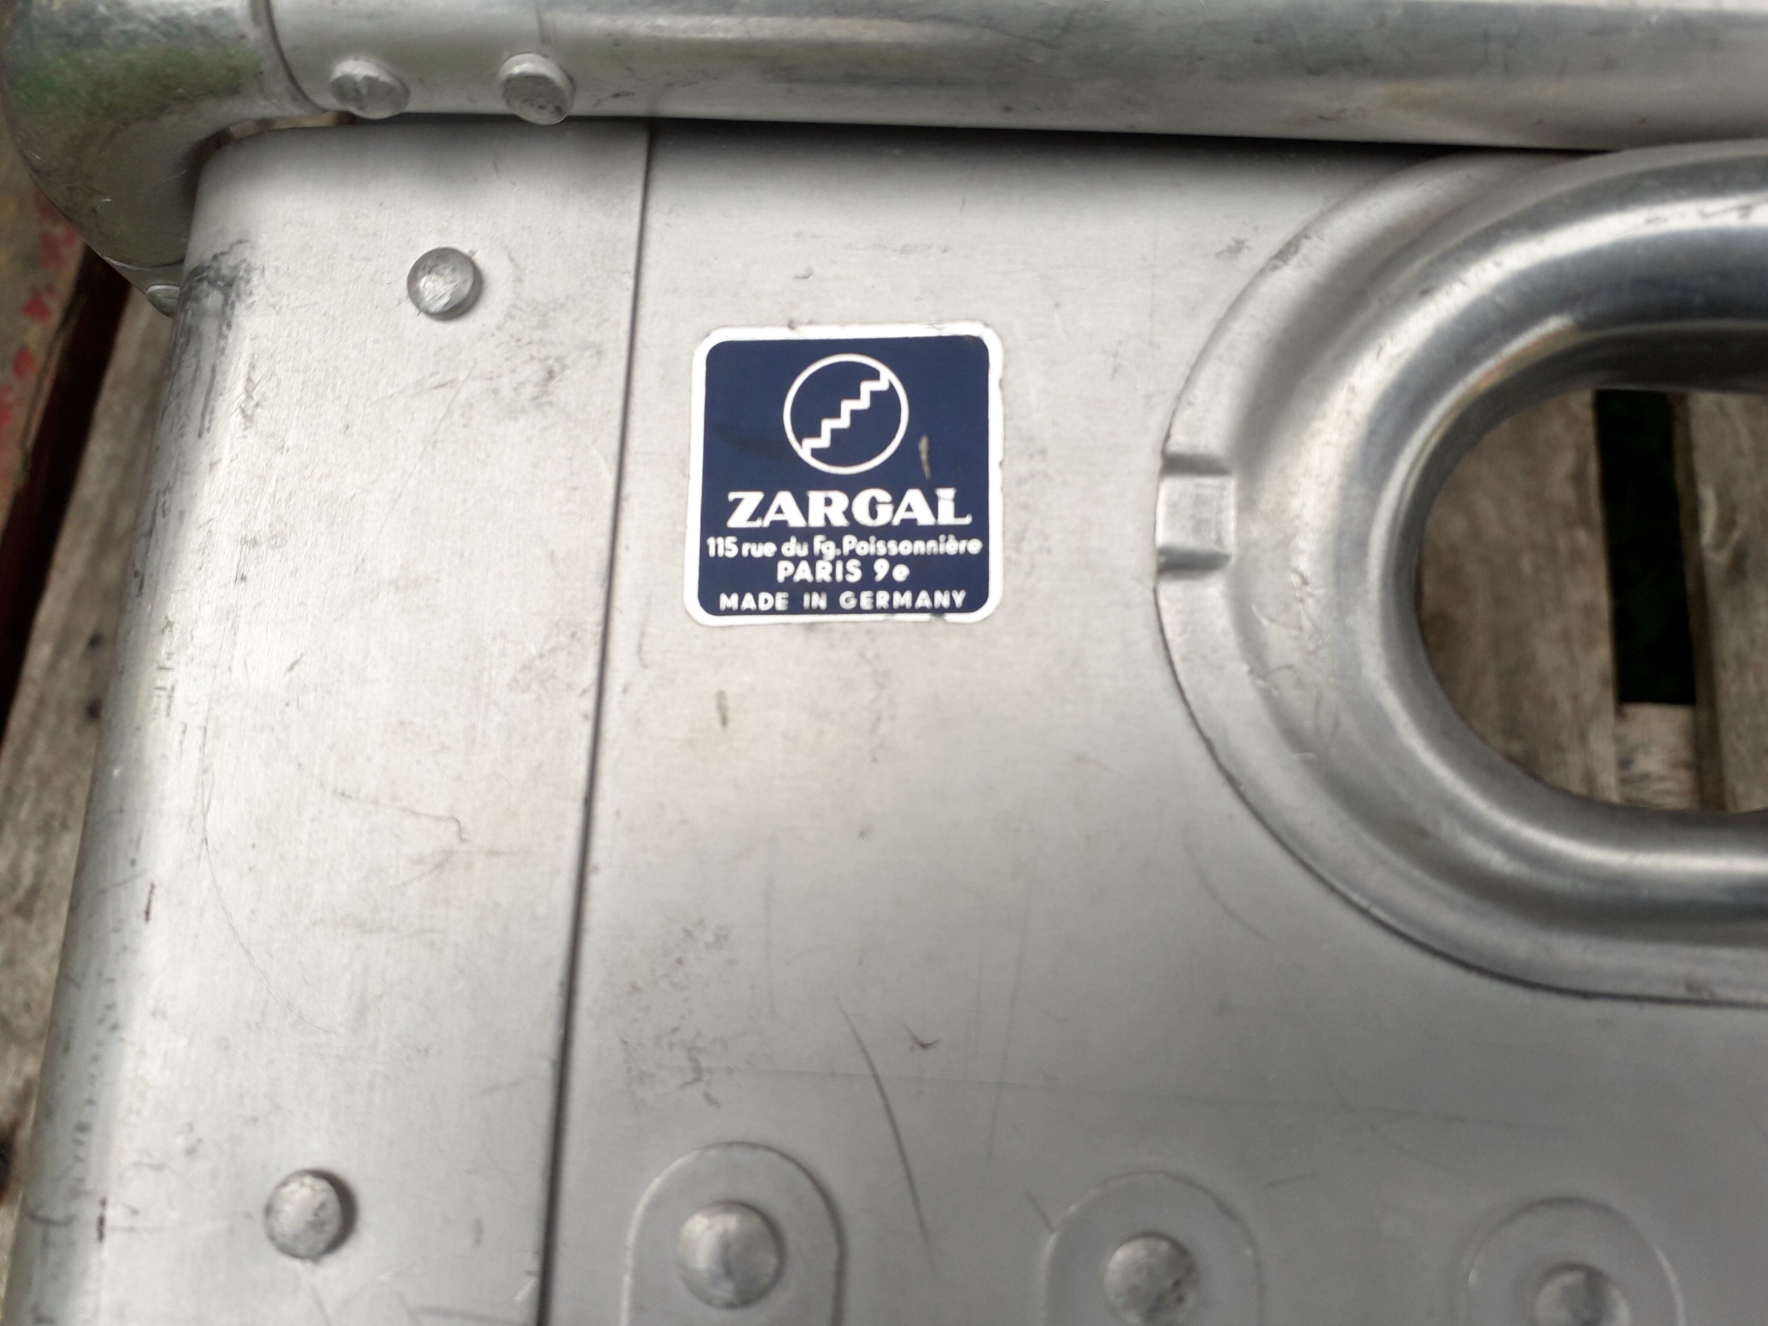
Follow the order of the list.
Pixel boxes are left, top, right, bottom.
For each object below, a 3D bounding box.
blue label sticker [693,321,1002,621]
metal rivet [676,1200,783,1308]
[{"bbox_3d":[-0.004,-0.021,0.154,0.035,0.001,0.035,0,77,4],"label":"blue label sticker"},{"bbox_3d":[-0.015,0.055,0.128,0.009,0.003,0.009,0,78,2],"label":"metal rivet"}]

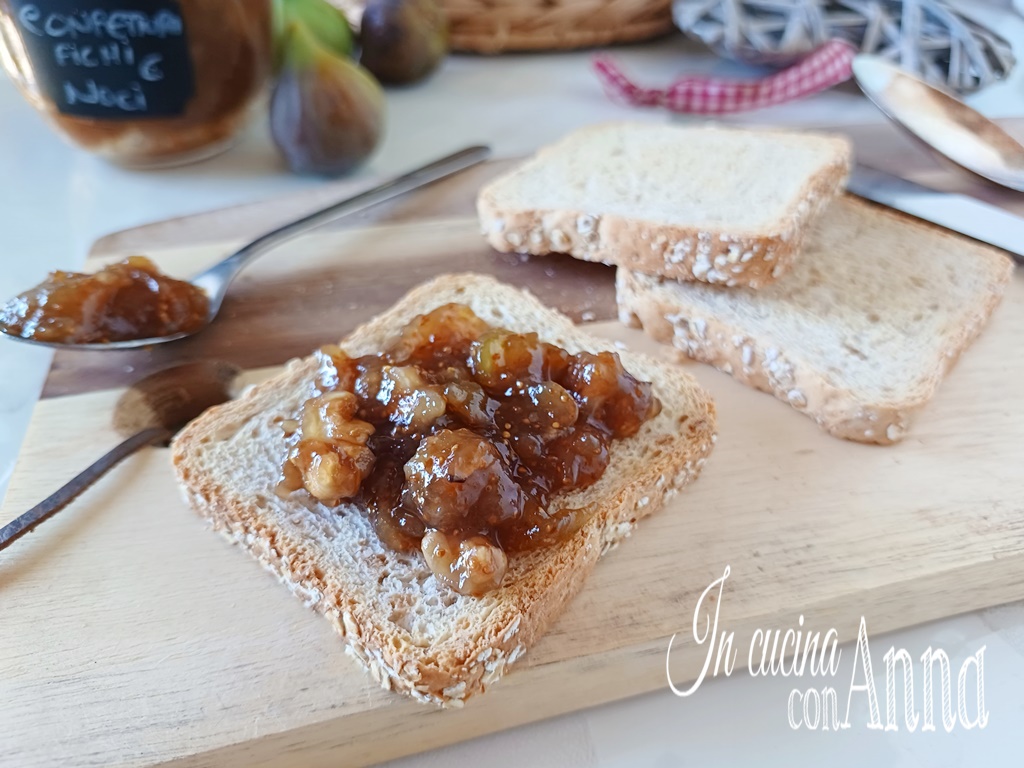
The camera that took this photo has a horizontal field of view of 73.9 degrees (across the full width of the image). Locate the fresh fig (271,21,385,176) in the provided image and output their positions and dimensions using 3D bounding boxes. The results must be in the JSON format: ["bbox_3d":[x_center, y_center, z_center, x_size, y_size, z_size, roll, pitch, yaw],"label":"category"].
[{"bbox_3d":[-0.090,-0.134,0.322,0.052,0.068,0.052,-9,39,7],"label":"fresh fig"}]

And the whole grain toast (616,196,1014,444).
[{"bbox_3d":[0.090,-0.032,0.211,0.090,0.013,0.092,32,50,29],"label":"whole grain toast"}]

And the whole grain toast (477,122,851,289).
[{"bbox_3d":[0.052,-0.066,0.230,0.096,0.015,0.093,16,41,26],"label":"whole grain toast"}]

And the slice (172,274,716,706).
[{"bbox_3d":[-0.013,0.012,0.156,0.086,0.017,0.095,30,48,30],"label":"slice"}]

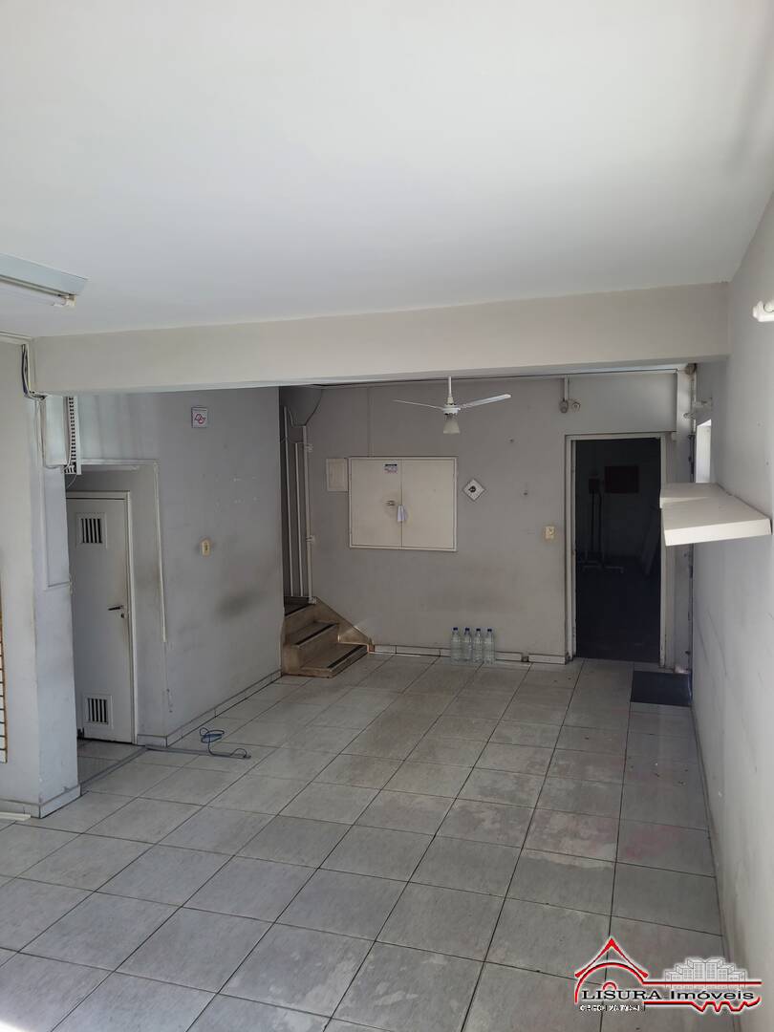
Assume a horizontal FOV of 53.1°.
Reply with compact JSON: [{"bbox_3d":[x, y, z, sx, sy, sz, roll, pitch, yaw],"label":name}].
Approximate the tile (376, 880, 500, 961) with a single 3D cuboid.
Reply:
[{"bbox_3d":[0.238,1.705,3.273,0.450,0.010,0.450,0,4,19],"label":"tile"}]

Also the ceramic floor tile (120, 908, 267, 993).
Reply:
[{"bbox_3d":[-0.760,1.735,3.116,0.445,0.010,0.445,0,4,19],"label":"ceramic floor tile"}]

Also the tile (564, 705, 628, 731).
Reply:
[{"bbox_3d":[1.537,1.478,5.647,0.445,0.010,0.445,0,4,19],"label":"tile"}]

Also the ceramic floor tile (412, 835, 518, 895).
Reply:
[{"bbox_3d":[0.389,1.677,3.718,0.451,0.010,0.451,0,4,19],"label":"ceramic floor tile"}]

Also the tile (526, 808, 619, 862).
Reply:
[{"bbox_3d":[0.967,1.640,4.006,0.451,0.010,0.451,0,4,19],"label":"tile"}]

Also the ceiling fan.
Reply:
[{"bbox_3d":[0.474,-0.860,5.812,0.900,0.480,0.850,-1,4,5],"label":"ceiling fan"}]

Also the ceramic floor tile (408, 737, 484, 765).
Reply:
[{"bbox_3d":[0.396,1.552,5.087,0.447,0.010,0.451,0,4,19],"label":"ceramic floor tile"}]

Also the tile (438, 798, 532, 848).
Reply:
[{"bbox_3d":[0.537,1.643,4.153,0.451,0.010,0.451,0,4,19],"label":"tile"}]

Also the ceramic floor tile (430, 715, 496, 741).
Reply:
[{"bbox_3d":[0.550,1.544,5.605,0.451,0.010,0.451,0,4,19],"label":"ceramic floor tile"}]

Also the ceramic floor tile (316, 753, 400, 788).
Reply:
[{"bbox_3d":[-0.177,1.593,4.813,0.445,0.010,0.445,0,4,19],"label":"ceramic floor tile"}]

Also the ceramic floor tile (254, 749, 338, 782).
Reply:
[{"bbox_3d":[-0.595,1.591,4.953,0.447,0.010,0.451,0,4,19],"label":"ceramic floor tile"}]

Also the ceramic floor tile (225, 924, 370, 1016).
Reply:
[{"bbox_3d":[-0.333,1.735,2.974,0.447,0.010,0.447,0,4,19],"label":"ceramic floor tile"}]

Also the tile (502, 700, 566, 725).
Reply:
[{"bbox_3d":[1.112,1.481,5.798,0.447,0.010,0.447,0,4,19],"label":"tile"}]

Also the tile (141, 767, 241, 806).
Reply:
[{"bbox_3d":[-1.181,1.647,4.721,0.450,0.010,0.450,0,4,19],"label":"tile"}]

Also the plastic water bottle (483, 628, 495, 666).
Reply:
[{"bbox_3d":[0.980,1.232,7.316,0.094,0.335,0.094,0,4,19],"label":"plastic water bottle"}]

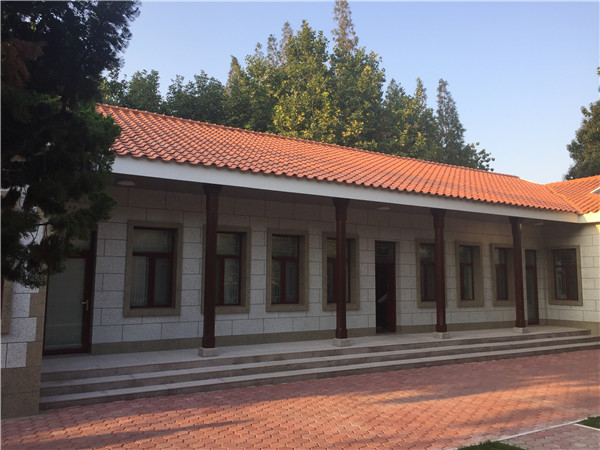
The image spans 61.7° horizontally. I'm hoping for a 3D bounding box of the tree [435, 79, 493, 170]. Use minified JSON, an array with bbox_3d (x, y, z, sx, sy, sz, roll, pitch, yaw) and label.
[{"bbox_3d":[10.098,-2.032,31.054,4.200,14.550,4.200,4,-7,-30],"label":"tree"}]

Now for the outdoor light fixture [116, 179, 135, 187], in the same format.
[{"bbox_3d":[-3.442,-0.829,9.950,0.360,0.090,0.360,4,-7,-30],"label":"outdoor light fixture"}]

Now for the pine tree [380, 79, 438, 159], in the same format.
[{"bbox_3d":[6.223,-1.702,28.185,4.200,13.335,4.200,4,-7,-31],"label":"pine tree"}]

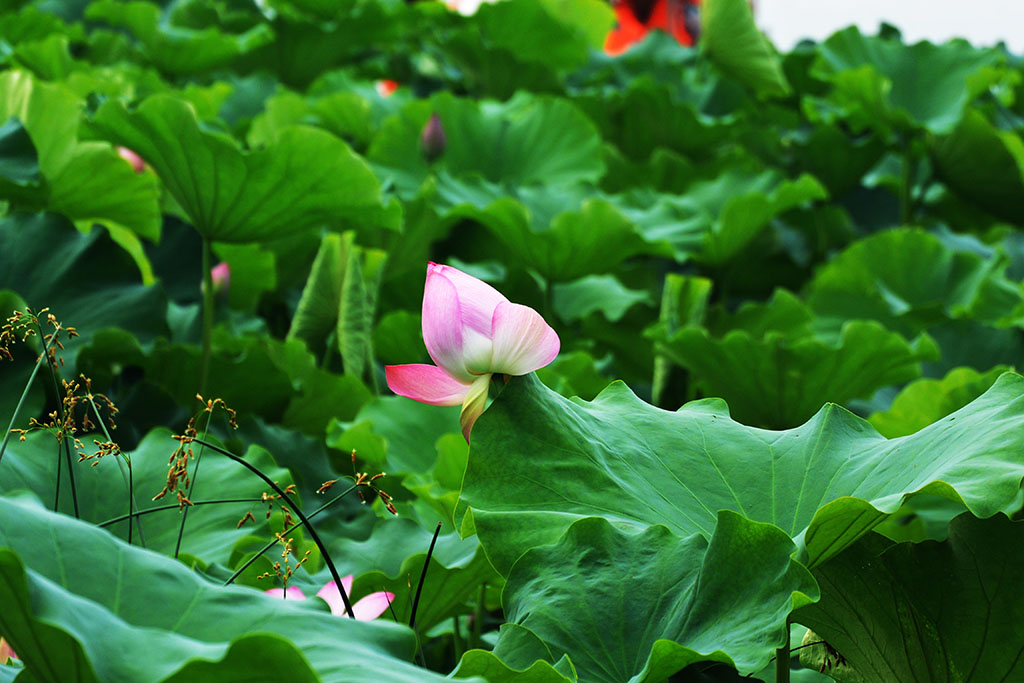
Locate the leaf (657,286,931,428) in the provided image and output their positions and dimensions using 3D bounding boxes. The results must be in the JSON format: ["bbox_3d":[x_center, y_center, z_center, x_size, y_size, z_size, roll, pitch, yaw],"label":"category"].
[{"bbox_3d":[0.403,0.028,12.000,0.399,0.190,0.360,0,4,0],"label":"leaf"}]

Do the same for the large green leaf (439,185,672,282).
[{"bbox_3d":[0.073,-0.171,13.500,0.374,0.135,0.330,0,4,0],"label":"large green leaf"}]

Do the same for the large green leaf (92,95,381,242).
[{"bbox_3d":[-0.363,-0.229,11.200,0.403,0.180,0.320,0,4,0],"label":"large green leaf"}]

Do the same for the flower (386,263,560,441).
[{"bbox_3d":[-0.038,0.010,8.300,0.171,0.170,0.150,0,4,0],"label":"flower"}]

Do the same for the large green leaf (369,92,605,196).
[{"bbox_3d":[-0.045,-0.350,15.000,0.419,0.175,0.320,0,4,0],"label":"large green leaf"}]

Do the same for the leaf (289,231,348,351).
[{"bbox_3d":[-0.253,-0.062,11.000,0.076,0.160,0.080,0,4,0],"label":"leaf"}]

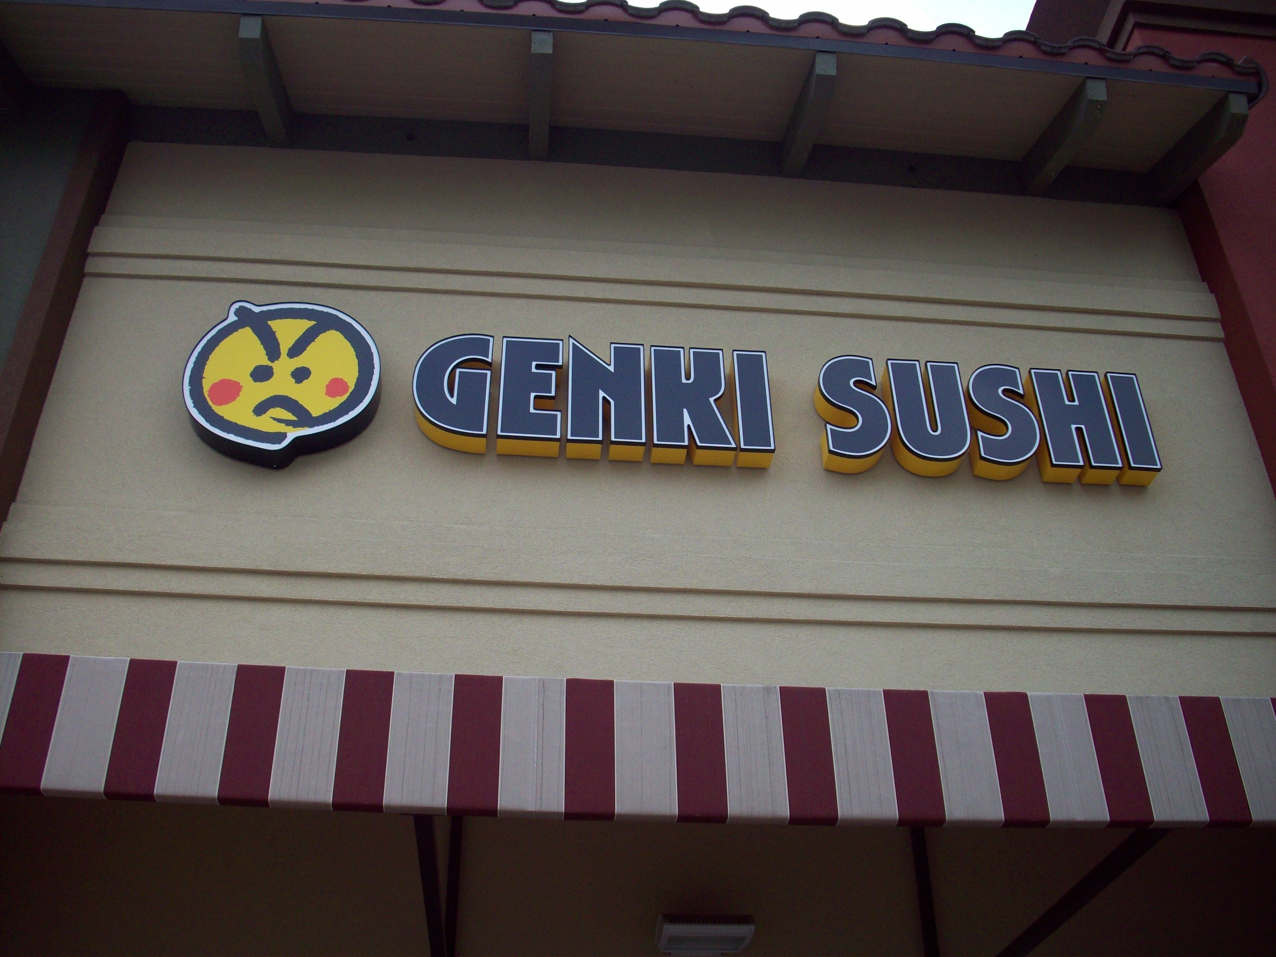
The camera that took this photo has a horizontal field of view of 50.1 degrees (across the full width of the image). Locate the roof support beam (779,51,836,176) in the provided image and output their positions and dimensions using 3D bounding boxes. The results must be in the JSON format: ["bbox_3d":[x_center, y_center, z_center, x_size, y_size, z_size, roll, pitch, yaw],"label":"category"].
[{"bbox_3d":[0.773,-1.632,6.235,0.090,0.200,0.830,3,-14,-5],"label":"roof support beam"}]

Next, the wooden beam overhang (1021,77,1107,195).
[{"bbox_3d":[1.946,-1.543,6.264,0.089,0.220,0.892,2,-12,-4],"label":"wooden beam overhang"}]

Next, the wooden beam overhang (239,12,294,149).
[{"bbox_3d":[-1.616,-1.709,5.958,0.088,0.220,0.898,4,-12,-5],"label":"wooden beam overhang"}]

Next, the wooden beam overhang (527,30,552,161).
[{"bbox_3d":[-0.431,-1.669,6.045,0.091,0.220,0.903,3,-12,-5],"label":"wooden beam overhang"}]

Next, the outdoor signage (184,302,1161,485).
[{"bbox_3d":[0.177,-0.297,5.538,3.897,0.744,0.127,3,-35,-5],"label":"outdoor signage"}]

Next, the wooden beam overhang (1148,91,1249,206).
[{"bbox_3d":[2.579,-1.502,6.339,0.087,0.219,0.883,2,-12,-4],"label":"wooden beam overhang"}]

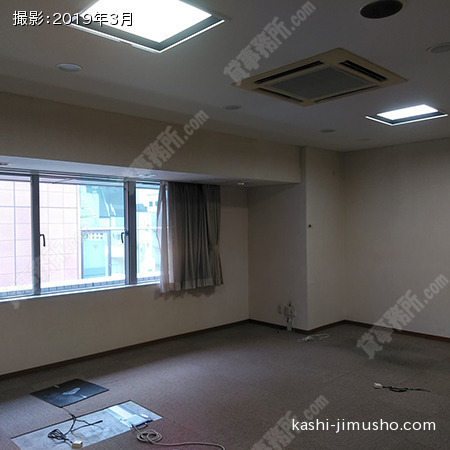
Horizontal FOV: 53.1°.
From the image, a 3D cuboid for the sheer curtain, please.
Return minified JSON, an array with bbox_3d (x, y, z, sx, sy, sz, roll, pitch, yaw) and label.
[{"bbox_3d":[-0.441,0.146,6.113,1.080,1.420,0.150,-1,0,-44],"label":"sheer curtain"}]

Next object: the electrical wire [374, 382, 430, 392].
[{"bbox_3d":[1.630,1.498,4.145,0.490,0.035,0.120,-1,0,15],"label":"electrical wire"}]

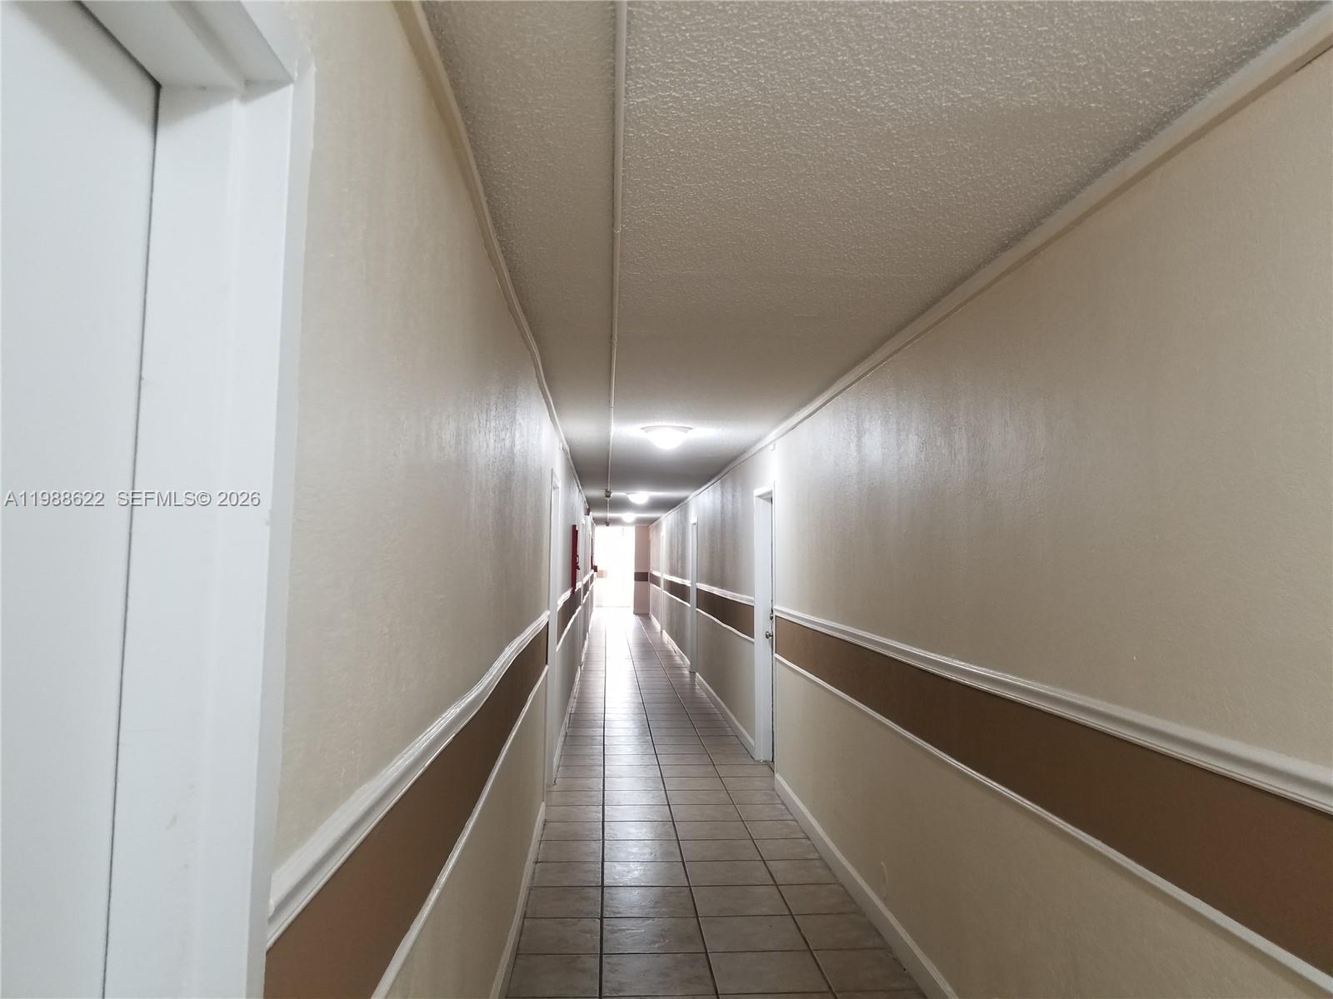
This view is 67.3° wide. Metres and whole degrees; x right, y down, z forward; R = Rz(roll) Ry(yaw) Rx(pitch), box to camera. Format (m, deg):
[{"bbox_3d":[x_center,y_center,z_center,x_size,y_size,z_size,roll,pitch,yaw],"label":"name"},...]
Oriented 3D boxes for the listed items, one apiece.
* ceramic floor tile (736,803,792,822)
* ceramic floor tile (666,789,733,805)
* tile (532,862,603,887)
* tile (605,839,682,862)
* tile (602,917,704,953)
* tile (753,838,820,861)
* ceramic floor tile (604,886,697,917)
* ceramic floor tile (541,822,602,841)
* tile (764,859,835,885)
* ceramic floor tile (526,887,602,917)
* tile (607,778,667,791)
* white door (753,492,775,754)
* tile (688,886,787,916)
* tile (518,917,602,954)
[{"bbox_3d":[0.598,1.894,6.045,0.312,0.010,0.382,1,-3,-3],"label":"ceramic floor tile"},{"bbox_3d":[0.217,1.941,6.510,0.408,0.010,0.390,1,-3,-3],"label":"ceramic floor tile"},{"bbox_3d":[-0.479,1.842,4.892,0.331,0.010,0.390,1,-3,-3],"label":"tile"},{"bbox_3d":[-0.128,1.872,5.319,0.407,0.010,0.394,1,-3,-3],"label":"tile"},{"bbox_3d":[-0.057,1.769,4.058,0.400,0.010,0.382,1,-3,-3],"label":"tile"},{"bbox_3d":[0.643,1.881,5.365,0.300,0.010,0.394,1,-3,-3],"label":"tile"},{"bbox_3d":[-0.080,1.792,4.447,0.400,0.010,0.382,1,-3,-3],"label":"ceramic floor tile"},{"bbox_3d":[-0.526,1.890,5.692,0.333,0.010,0.394,1,-3,-3],"label":"ceramic floor tile"},{"bbox_3d":[0.667,1.858,4.970,0.300,0.010,0.394,1,-3,-3],"label":"tile"},{"bbox_3d":[-0.453,1.822,4.508,0.329,0.010,0.394,1,-3,-3],"label":"ceramic floor tile"},{"bbox_3d":[-0.222,1.963,6.898,0.407,0.010,0.394,1,-3,-3],"label":"tile"},{"bbox_3d":[0.763,0.931,7.153,0.140,2.050,1.011,1,-3,-3],"label":"white door"},{"bbox_3d":[0.328,1.797,4.471,0.400,0.010,0.382,1,-3,-3],"label":"tile"},{"bbox_3d":[-0.426,1.765,4.037,0.324,0.010,0.382,1,-3,-3],"label":"tile"}]

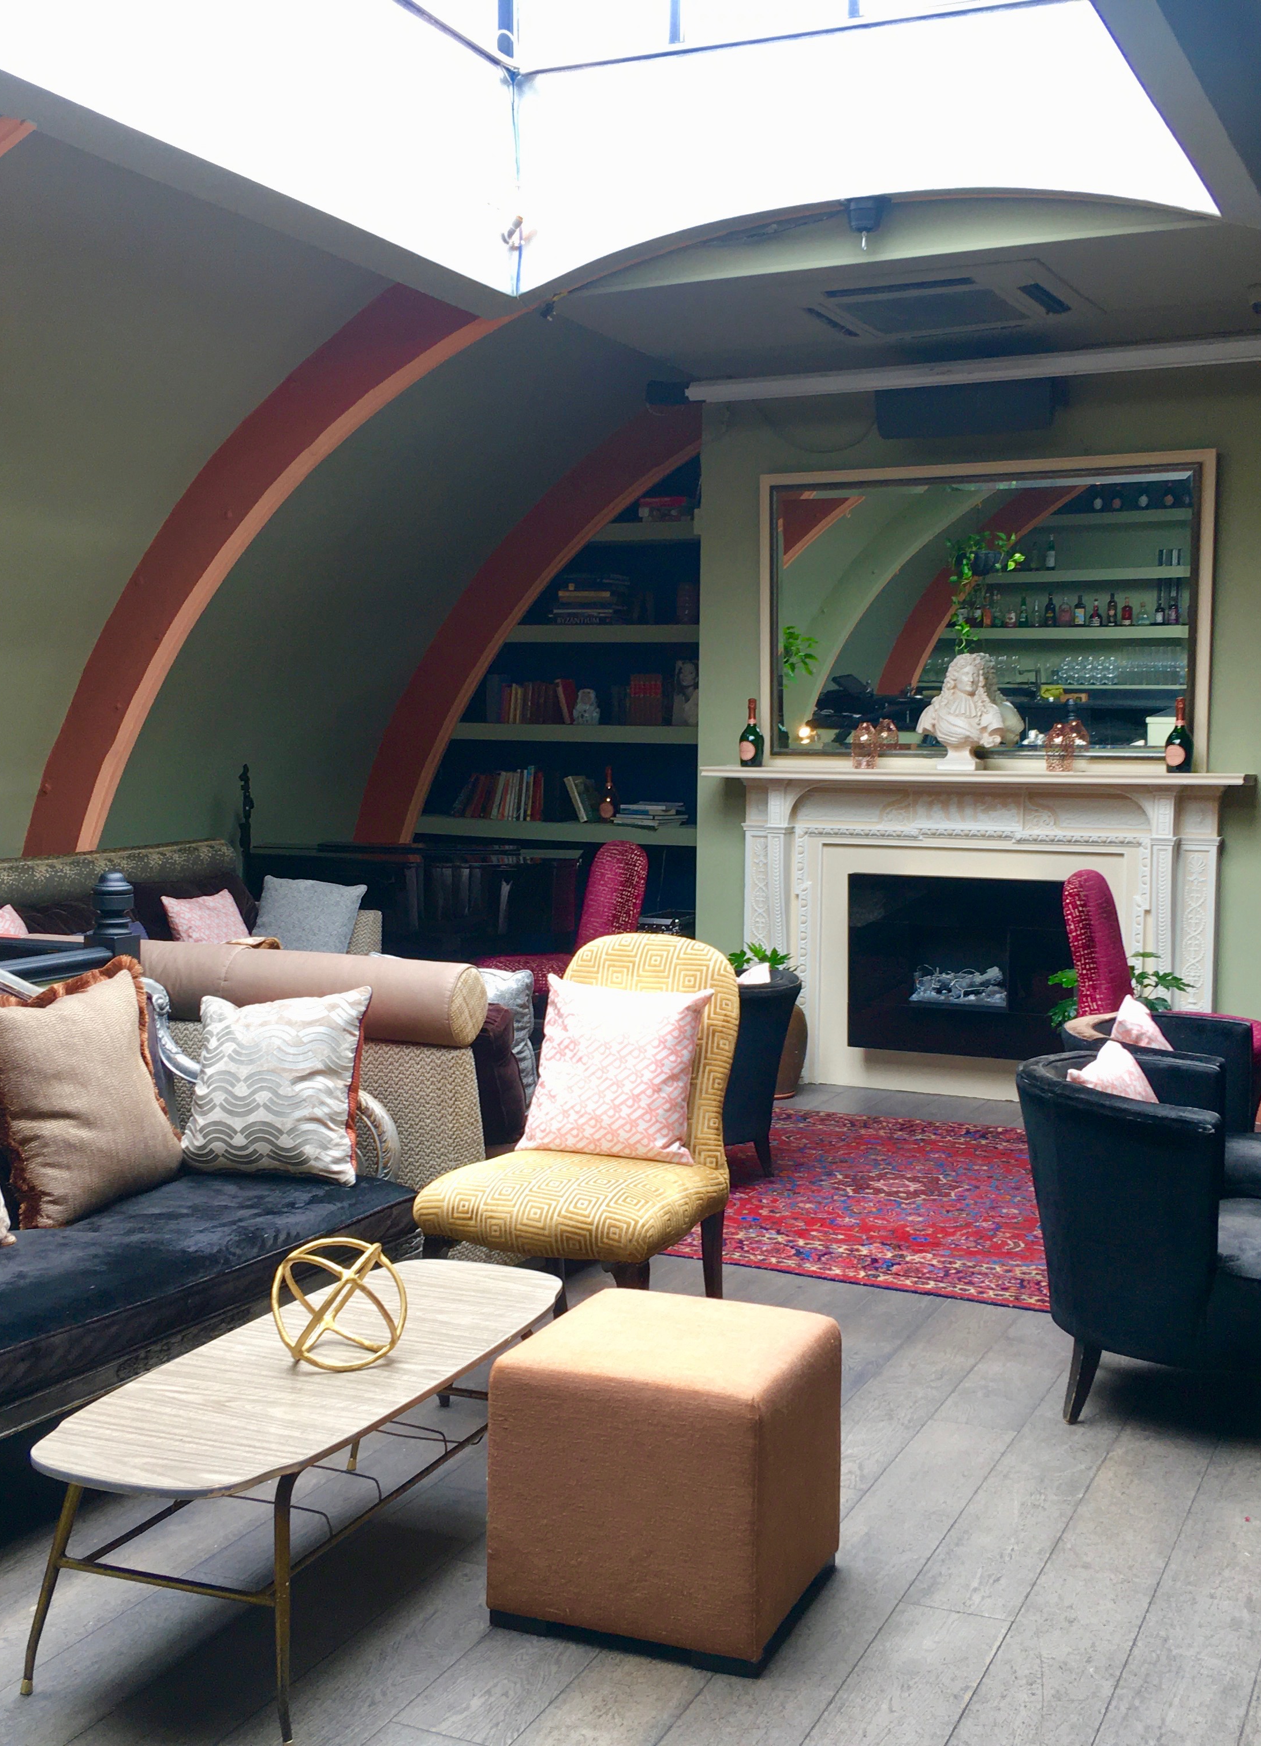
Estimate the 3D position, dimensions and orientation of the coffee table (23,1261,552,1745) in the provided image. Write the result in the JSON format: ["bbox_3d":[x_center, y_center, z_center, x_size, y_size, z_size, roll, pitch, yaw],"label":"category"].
[{"bbox_3d":[-0.484,0.995,3.236,0.472,0.409,1.227,2,4,22],"label":"coffee table"}]

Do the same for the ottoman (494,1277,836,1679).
[{"bbox_3d":[0.069,0.983,3.241,0.458,0.444,0.458,2,4,21],"label":"ottoman"}]

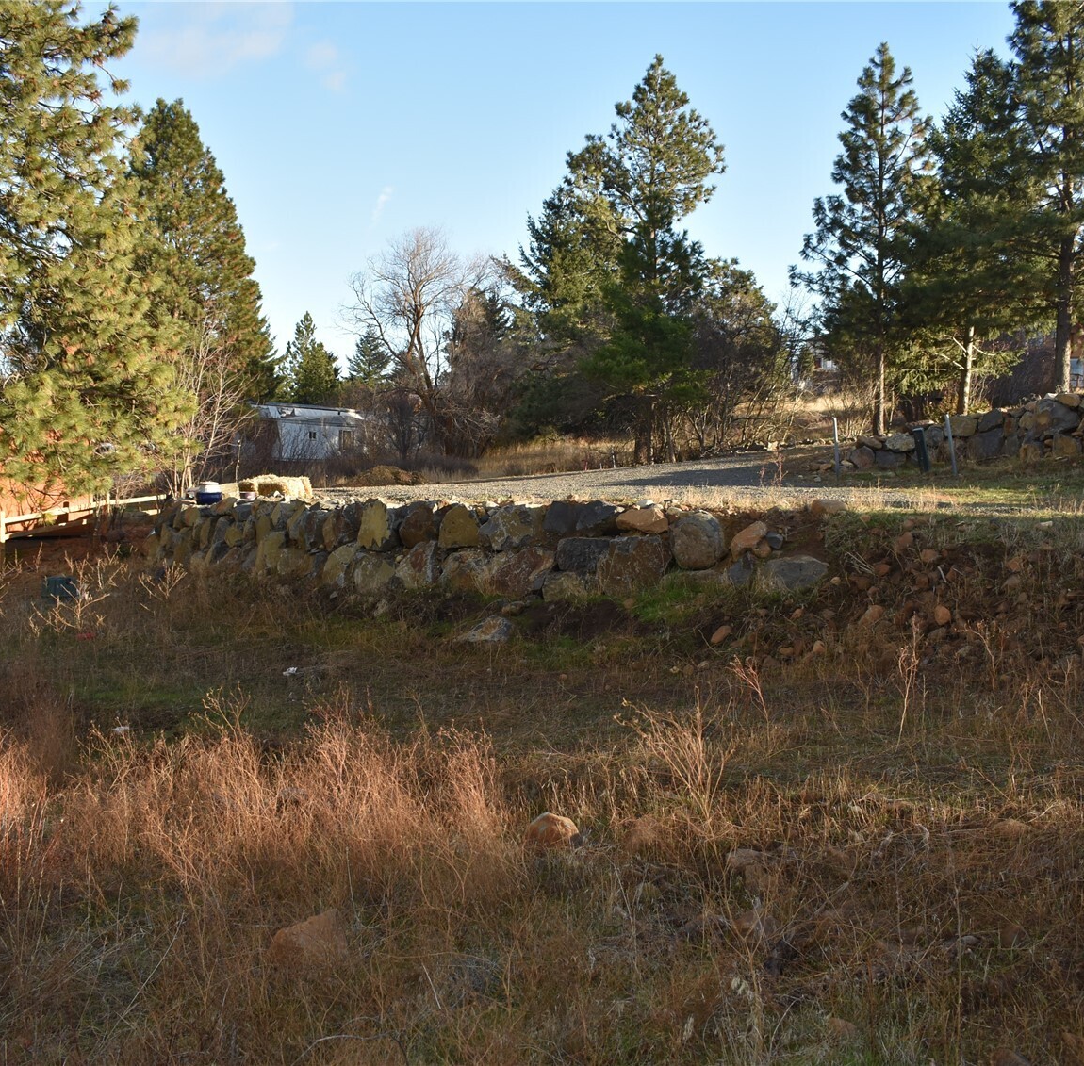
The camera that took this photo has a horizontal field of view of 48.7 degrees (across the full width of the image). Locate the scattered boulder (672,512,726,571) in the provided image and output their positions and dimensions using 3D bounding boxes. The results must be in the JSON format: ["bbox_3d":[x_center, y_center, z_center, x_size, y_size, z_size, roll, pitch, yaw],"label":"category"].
[{"bbox_3d":[1.979,0.103,15.200,0.660,0.706,0.600,0,1,11],"label":"scattered boulder"}]

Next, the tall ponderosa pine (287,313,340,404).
[{"bbox_3d":[-14.298,-10.344,75.000,3.446,6.870,3.340,0,2,0],"label":"tall ponderosa pine"}]

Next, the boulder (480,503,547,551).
[{"bbox_3d":[-0.357,-0.068,14.600,0.751,0.560,0.580,0,2,14],"label":"boulder"}]

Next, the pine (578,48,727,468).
[{"bbox_3d":[3.172,-8.015,35.000,4.266,11.840,4.200,0,1,0],"label":"pine"}]

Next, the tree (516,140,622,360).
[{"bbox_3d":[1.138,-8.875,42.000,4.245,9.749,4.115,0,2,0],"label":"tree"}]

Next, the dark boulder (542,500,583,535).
[{"bbox_3d":[0.266,-0.202,15.500,0.517,0.452,0.450,0,3,0],"label":"dark boulder"}]

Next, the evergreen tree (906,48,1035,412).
[{"bbox_3d":[10.510,-7.324,29.500,3.223,9.212,3.124,0,2,0],"label":"evergreen tree"}]

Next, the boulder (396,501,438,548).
[{"bbox_3d":[-1.740,-0.122,16.700,0.557,0.624,0.500,0,1,11],"label":"boulder"}]

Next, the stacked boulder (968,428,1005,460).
[{"bbox_3d":[8.715,-1.749,23.500,0.710,0.636,0.600,0,3,0],"label":"stacked boulder"}]

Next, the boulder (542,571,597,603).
[{"bbox_3d":[0.345,0.689,15.400,0.685,0.389,0.500,0,1,11],"label":"boulder"}]

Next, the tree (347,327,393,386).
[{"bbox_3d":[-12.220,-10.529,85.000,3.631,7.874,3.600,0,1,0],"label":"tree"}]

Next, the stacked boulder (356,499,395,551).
[{"bbox_3d":[-2.217,-0.108,16.000,0.517,0.700,0.500,1,3,17],"label":"stacked boulder"}]

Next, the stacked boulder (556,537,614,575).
[{"bbox_3d":[0.561,0.300,15.600,0.757,0.473,0.520,0,1,11],"label":"stacked boulder"}]

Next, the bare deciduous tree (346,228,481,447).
[{"bbox_3d":[-4.970,-7.583,47.000,5.278,8.757,4.750,0,2,0],"label":"bare deciduous tree"}]

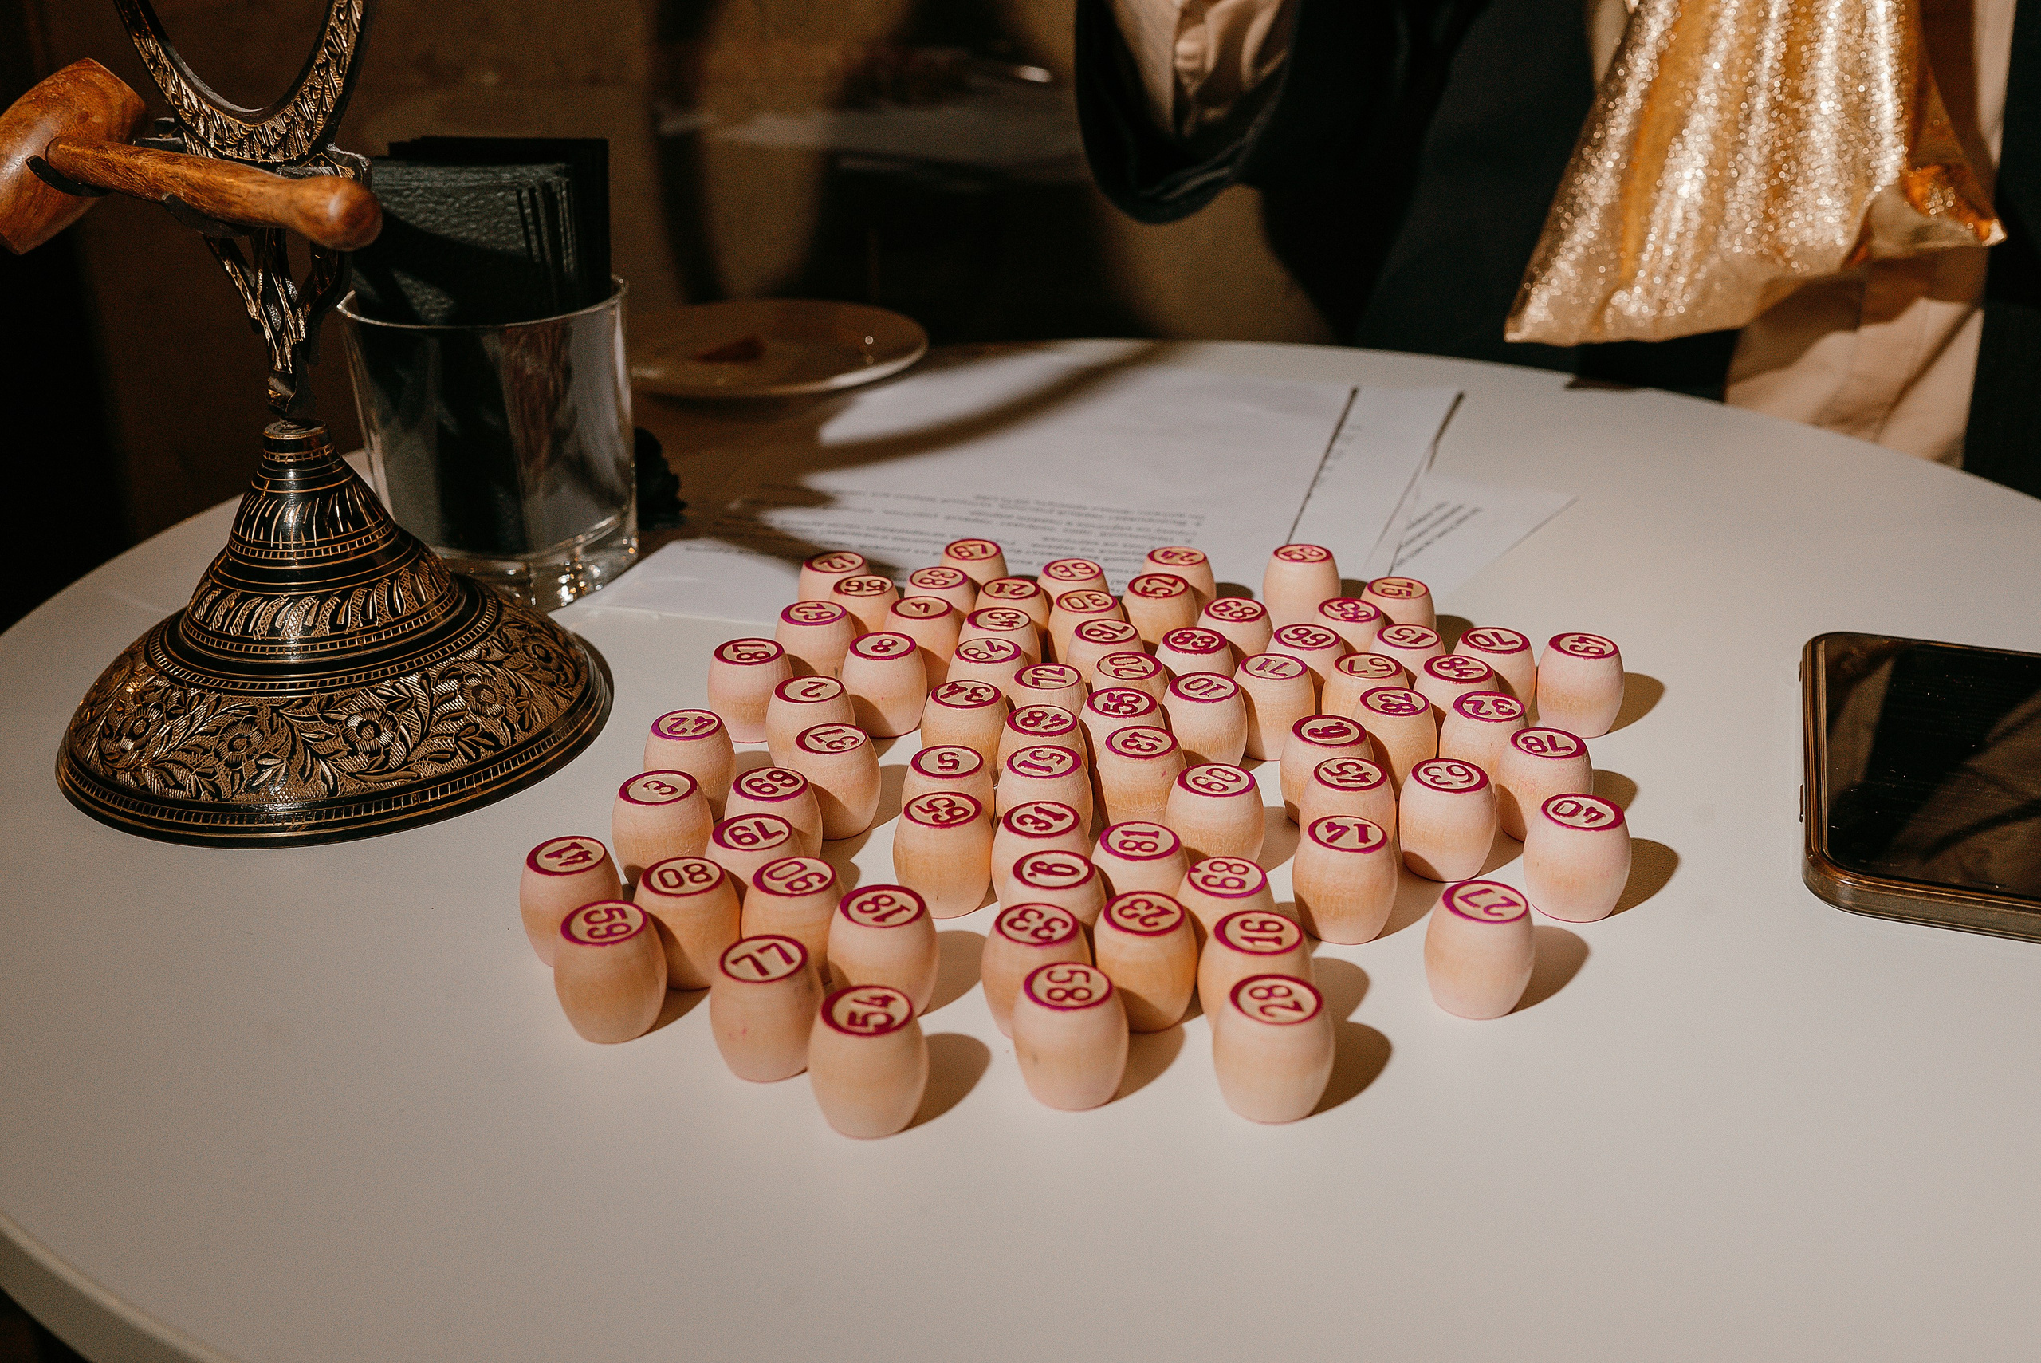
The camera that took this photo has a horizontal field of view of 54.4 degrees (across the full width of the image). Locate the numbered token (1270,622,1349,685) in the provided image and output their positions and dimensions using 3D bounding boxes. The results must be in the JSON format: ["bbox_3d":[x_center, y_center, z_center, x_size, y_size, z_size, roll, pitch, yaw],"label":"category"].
[{"bbox_3d":[0.078,-0.001,0.542,0.023,0.023,0.023,-1,24,0],"label":"numbered token"}]

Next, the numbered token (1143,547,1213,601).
[{"bbox_3d":[0.048,-0.027,0.613,0.023,0.024,0.023,2,24,4],"label":"numbered token"}]

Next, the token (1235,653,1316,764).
[{"bbox_3d":[0.068,0.007,0.535,0.023,0.024,0.023,-1,24,1],"label":"token"}]

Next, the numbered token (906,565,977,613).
[{"bbox_3d":[-0.024,-0.020,0.591,0.023,0.024,0.023,-1,25,0],"label":"numbered token"}]

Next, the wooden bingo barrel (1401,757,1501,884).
[{"bbox_3d":[0.102,0.033,0.473,0.023,0.024,0.023,-1,24,0],"label":"wooden bingo barrel"}]

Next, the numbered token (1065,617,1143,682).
[{"bbox_3d":[0.025,-0.003,0.560,0.023,0.024,0.023,-1,24,1],"label":"numbered token"}]

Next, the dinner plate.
[{"bbox_3d":[-0.123,-0.135,0.852,0.173,0.019,0.173,-1,24,0],"label":"dinner plate"}]

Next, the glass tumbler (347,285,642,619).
[{"bbox_3d":[-0.169,-0.080,0.643,0.087,0.092,0.087,-1,25,0],"label":"glass tumbler"}]

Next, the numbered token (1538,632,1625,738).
[{"bbox_3d":[0.153,0.001,0.542,0.023,0.024,0.023,-1,24,1],"label":"numbered token"}]

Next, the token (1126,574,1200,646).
[{"bbox_3d":[0.040,-0.017,0.578,0.023,0.023,0.023,-1,24,0],"label":"token"}]

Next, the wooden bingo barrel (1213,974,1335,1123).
[{"bbox_3d":[0.050,0.073,0.392,0.023,0.024,0.023,3,25,8],"label":"wooden bingo barrel"}]

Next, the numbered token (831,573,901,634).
[{"bbox_3d":[-0.046,-0.017,0.597,0.023,0.024,0.023,-1,24,1],"label":"numbered token"}]

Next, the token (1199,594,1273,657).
[{"bbox_3d":[0.062,-0.010,0.574,0.023,0.024,0.023,3,24,6],"label":"token"}]

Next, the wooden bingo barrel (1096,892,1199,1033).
[{"bbox_3d":[0.026,0.059,0.421,0.023,0.024,0.023,1,24,4],"label":"wooden bingo barrel"}]

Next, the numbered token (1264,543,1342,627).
[{"bbox_3d":[0.086,-0.028,0.609,0.023,0.024,0.023,-1,24,0],"label":"numbered token"}]

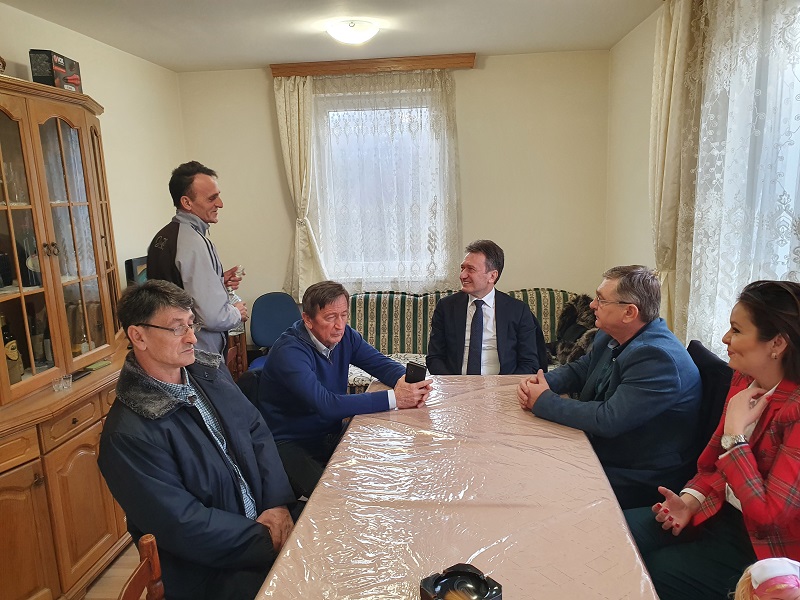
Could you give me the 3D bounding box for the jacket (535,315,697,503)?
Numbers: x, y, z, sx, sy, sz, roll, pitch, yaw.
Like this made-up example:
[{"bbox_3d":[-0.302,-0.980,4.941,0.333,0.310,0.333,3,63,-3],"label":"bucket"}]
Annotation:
[{"bbox_3d":[0.741,0.356,2.065,0.520,0.650,0.520,-3,11,-1],"label":"jacket"}]

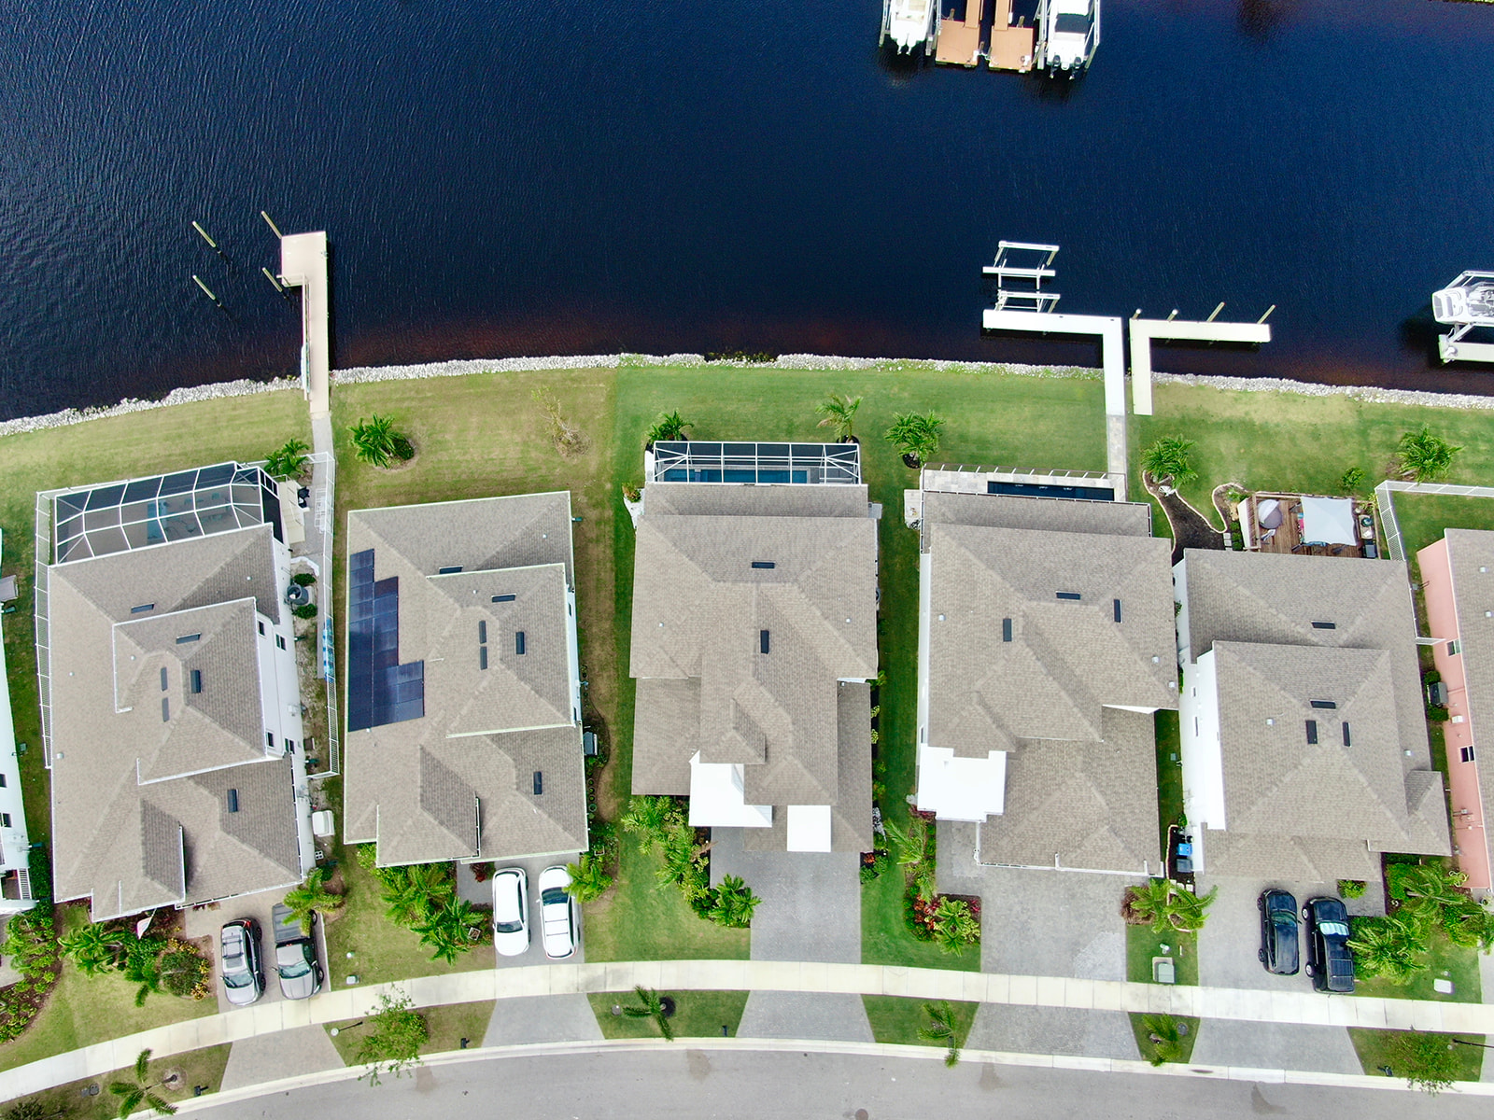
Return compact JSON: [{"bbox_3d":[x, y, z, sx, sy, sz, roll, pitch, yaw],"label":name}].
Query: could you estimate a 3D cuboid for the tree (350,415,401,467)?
[{"bbox_3d":[-23.519,-7.304,65.747,3.000,3.900,3.350,0,72,0],"label":"tree"}]

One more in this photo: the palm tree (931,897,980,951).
[{"bbox_3d":[11.586,20.348,57.578,2.580,3.000,2.980,0,72,0],"label":"palm tree"}]

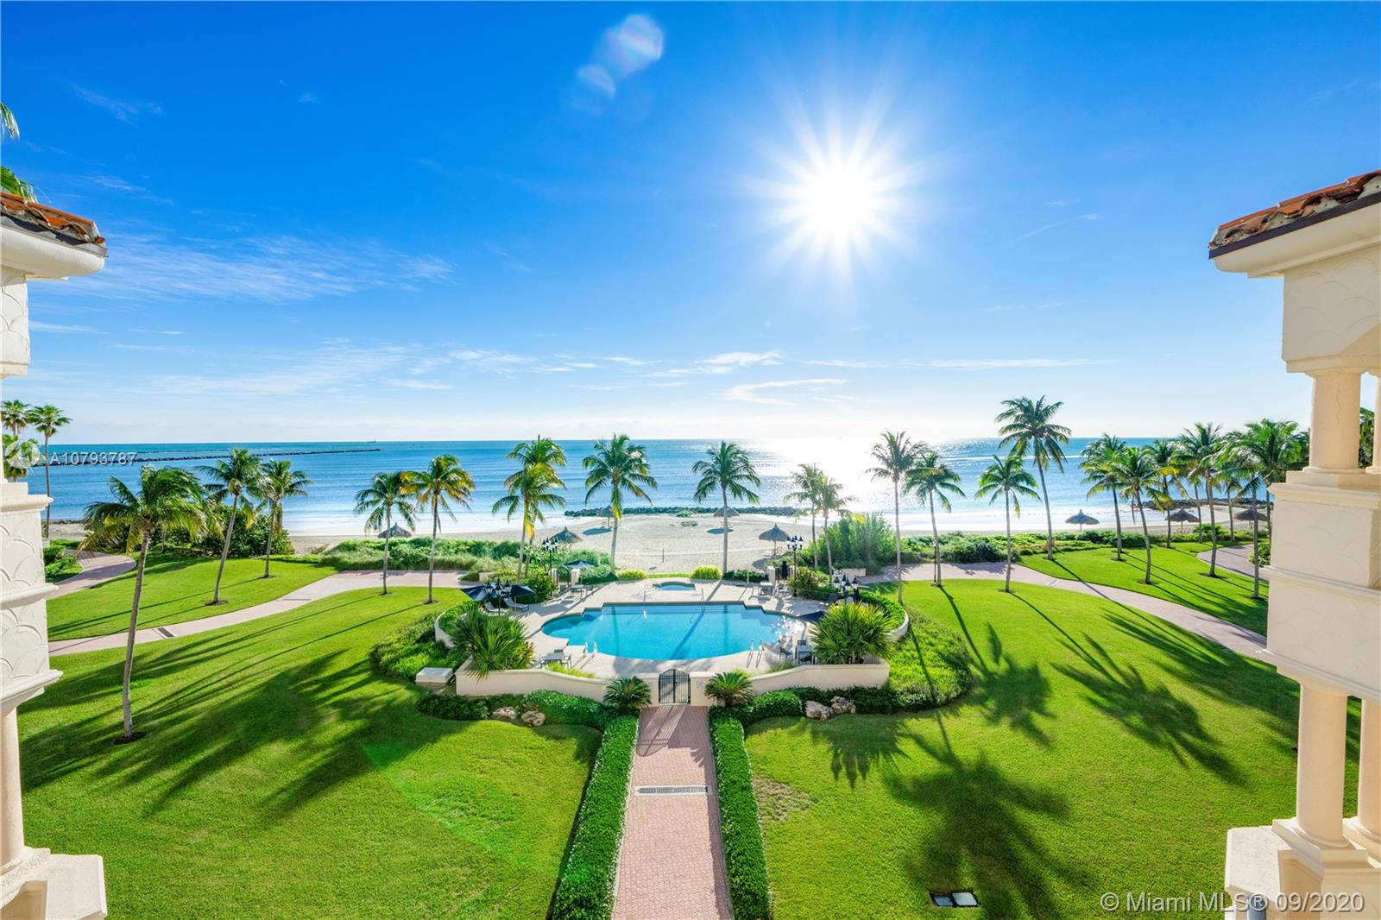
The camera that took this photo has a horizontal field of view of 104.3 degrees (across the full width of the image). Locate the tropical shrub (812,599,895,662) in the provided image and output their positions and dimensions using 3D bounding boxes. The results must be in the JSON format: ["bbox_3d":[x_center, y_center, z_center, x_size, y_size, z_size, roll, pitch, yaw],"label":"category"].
[{"bbox_3d":[7.907,8.612,26.101,3.800,3.400,3.700,0,2,0],"label":"tropical shrub"}]

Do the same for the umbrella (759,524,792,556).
[{"bbox_3d":[9.025,8.471,56.829,3.450,3.400,3.450,0,2,0],"label":"umbrella"}]

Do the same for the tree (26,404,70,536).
[{"bbox_3d":[-78.033,1.450,65.484,3.266,16.527,3.367,1,3,40],"label":"tree"}]

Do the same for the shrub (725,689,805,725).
[{"bbox_3d":[3.042,10.392,22.851,3.200,0.750,1.500,0,2,0],"label":"shrub"}]

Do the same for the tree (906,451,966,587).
[{"bbox_3d":[19.315,4.599,42.344,4.239,10.729,4.112,1,2,25],"label":"tree"}]

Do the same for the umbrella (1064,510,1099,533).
[{"bbox_3d":[44.860,7.329,61.539,3.244,3.300,3.244,1,3,36],"label":"umbrella"}]

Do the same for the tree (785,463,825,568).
[{"bbox_3d":[10.086,4.941,45.752,4.500,9.500,4.500,0,2,0],"label":"tree"}]

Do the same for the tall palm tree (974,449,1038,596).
[{"bbox_3d":[23.985,4.707,40.868,4.228,10.564,4.102,1,2,31],"label":"tall palm tree"}]

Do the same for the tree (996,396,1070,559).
[{"bbox_3d":[33.198,1.678,52.272,6.080,15.687,5.898,1,2,34],"label":"tree"}]

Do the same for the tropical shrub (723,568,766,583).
[{"bbox_3d":[4.389,9.513,44.242,3.426,0.950,1.100,0,2,0],"label":"tropical shrub"}]

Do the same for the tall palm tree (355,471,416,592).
[{"bbox_3d":[-20.565,4.887,36.176,4.140,8.330,4.020,0,2,0],"label":"tall palm tree"}]

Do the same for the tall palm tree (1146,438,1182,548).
[{"bbox_3d":[43.567,3.094,49.346,4.160,10.150,4.040,0,2,0],"label":"tall palm tree"}]

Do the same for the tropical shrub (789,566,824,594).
[{"bbox_3d":[8.519,8.896,39.414,2.500,2.100,2.300,0,2,0],"label":"tropical shrub"}]

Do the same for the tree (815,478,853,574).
[{"bbox_3d":[11.606,5.636,43.672,2.876,8.655,2.790,0,2,15],"label":"tree"}]

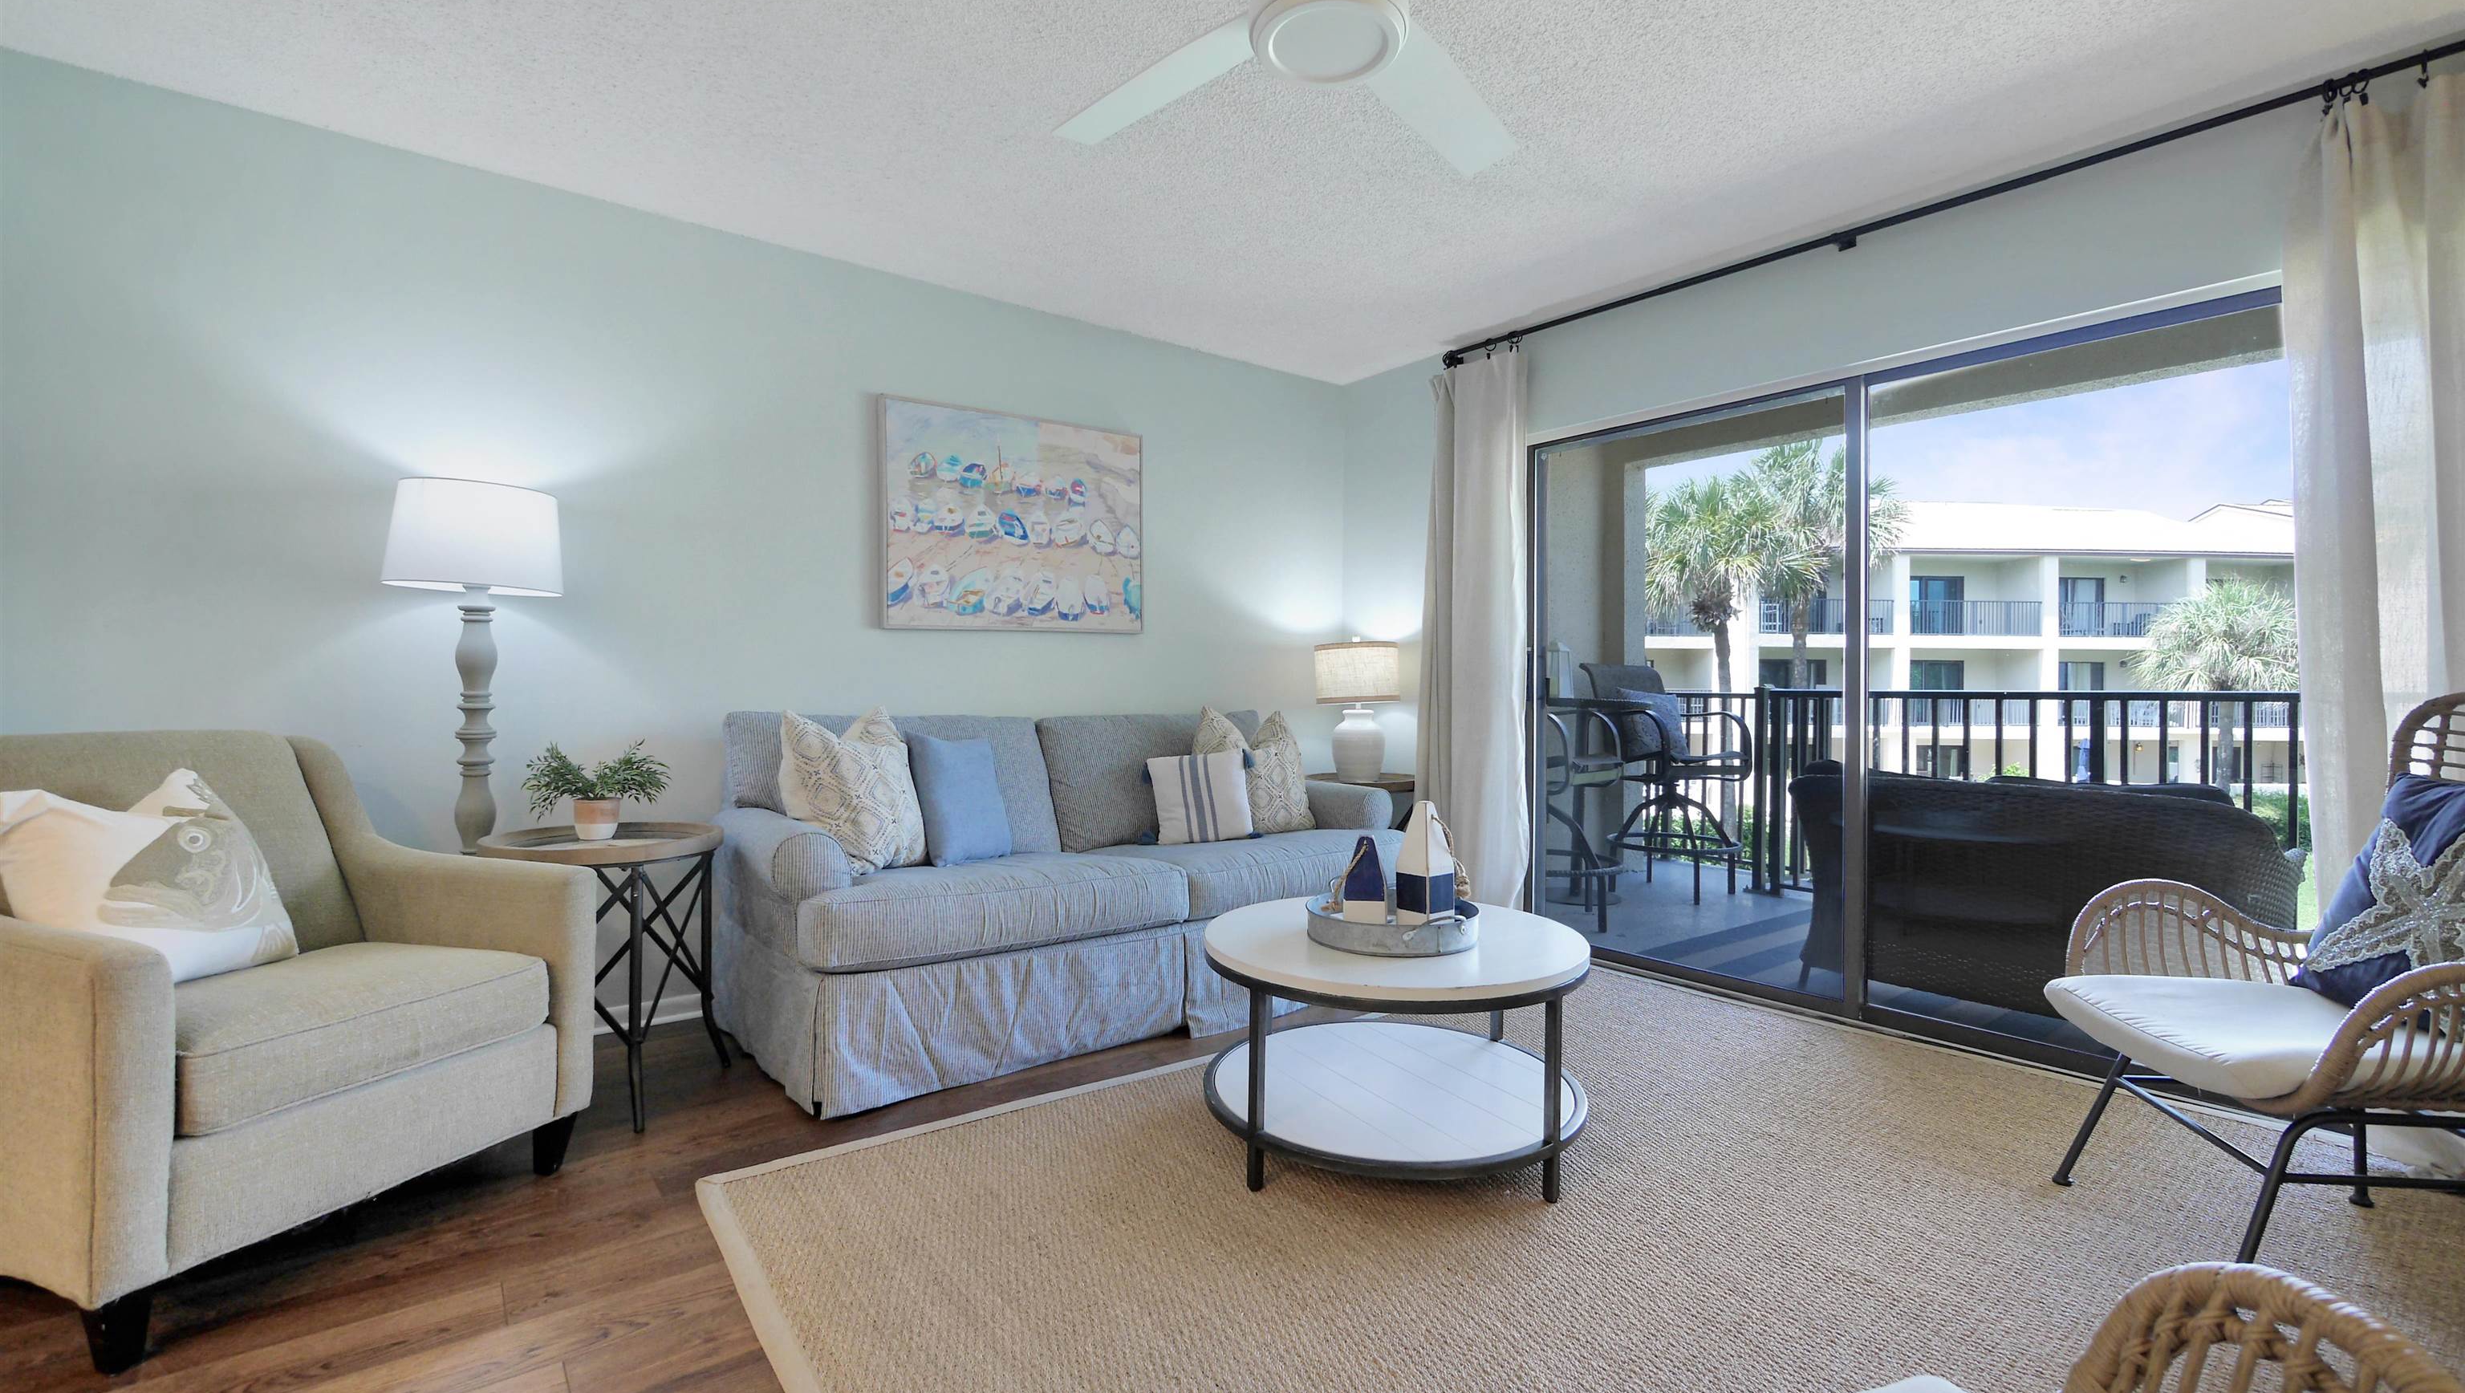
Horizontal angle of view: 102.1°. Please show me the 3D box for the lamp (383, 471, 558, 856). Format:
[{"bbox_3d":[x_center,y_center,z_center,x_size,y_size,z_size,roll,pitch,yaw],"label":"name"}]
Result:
[{"bbox_3d":[-1.940,0.238,2.561,0.365,1.560,0.365,-1,1,-38],"label":"lamp"}]

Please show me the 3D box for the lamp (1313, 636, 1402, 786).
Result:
[{"bbox_3d":[0.544,0.059,4.316,0.385,0.605,0.385,0,1,0],"label":"lamp"}]

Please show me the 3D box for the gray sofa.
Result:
[{"bbox_3d":[-0.447,0.531,3.368,2.200,0.940,0.960,-1,1,-38],"label":"gray sofa"}]

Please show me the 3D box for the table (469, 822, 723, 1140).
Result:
[{"bbox_3d":[-1.599,0.687,2.562,0.540,0.660,0.540,-1,1,-38],"label":"table"}]

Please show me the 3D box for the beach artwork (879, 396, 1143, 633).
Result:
[{"bbox_3d":[-0.786,-0.651,3.779,1.068,0.815,0.040,-1,1,-38],"label":"beach artwork"}]

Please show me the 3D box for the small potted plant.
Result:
[{"bbox_3d":[-1.635,0.247,2.572,0.340,0.260,0.290,-1,1,-38],"label":"small potted plant"}]

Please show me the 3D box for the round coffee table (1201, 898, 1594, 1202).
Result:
[{"bbox_3d":[0.374,0.784,2.330,0.870,0.460,0.870,0,1,0],"label":"round coffee table"}]

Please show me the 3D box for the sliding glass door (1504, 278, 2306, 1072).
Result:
[{"bbox_3d":[1.931,-0.003,3.128,0.110,2.000,2.330,-1,1,-38],"label":"sliding glass door"}]

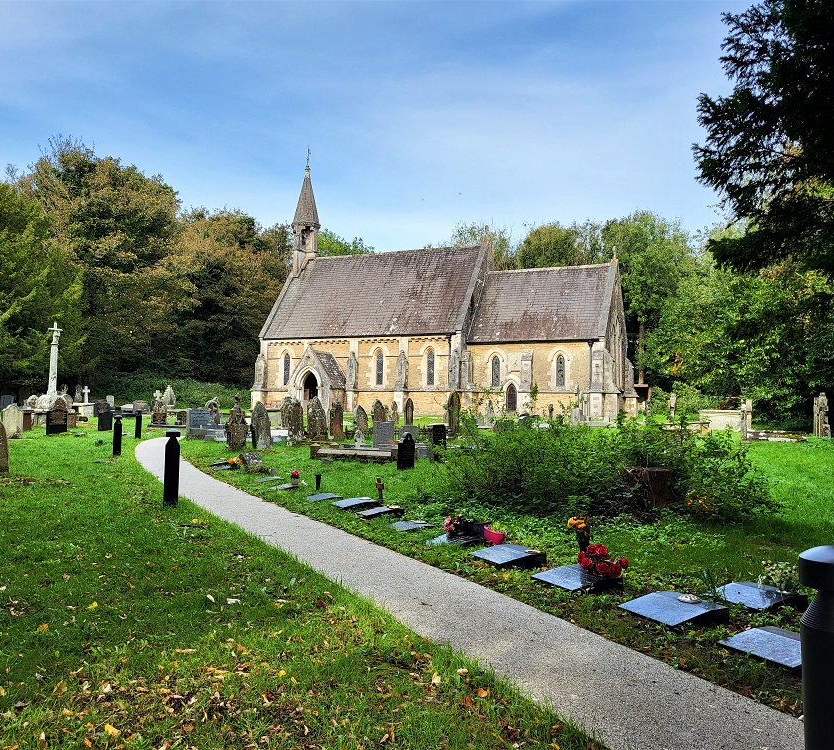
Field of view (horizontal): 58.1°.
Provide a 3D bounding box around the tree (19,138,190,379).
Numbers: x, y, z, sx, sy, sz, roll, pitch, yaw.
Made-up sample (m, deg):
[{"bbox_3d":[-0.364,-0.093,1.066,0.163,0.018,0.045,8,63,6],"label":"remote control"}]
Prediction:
[{"bbox_3d":[-24.131,-8.224,58.000,12.500,19.500,12.000,2,-4,-16],"label":"tree"}]

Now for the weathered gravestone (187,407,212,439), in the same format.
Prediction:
[{"bbox_3d":[-8.089,1.789,28.000,0.240,1.200,1.000,-2,-5,38],"label":"weathered gravestone"}]

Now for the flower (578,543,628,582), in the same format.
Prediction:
[{"bbox_3d":[1.440,1.440,5.800,0.390,0.300,0.350,0,-4,10],"label":"flower"}]

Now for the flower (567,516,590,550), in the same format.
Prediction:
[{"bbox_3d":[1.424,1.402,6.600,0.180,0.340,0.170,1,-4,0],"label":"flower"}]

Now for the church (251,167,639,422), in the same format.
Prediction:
[{"bbox_3d":[1.754,-7.311,54.806,26.700,20.614,12.700,-1,-4,23],"label":"church"}]

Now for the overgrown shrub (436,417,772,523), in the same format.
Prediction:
[{"bbox_3d":[2.694,1.283,11.400,4.300,1.350,3.000,1,-4,0],"label":"overgrown shrub"}]

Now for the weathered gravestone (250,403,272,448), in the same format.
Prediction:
[{"bbox_3d":[-4.844,1.589,23.400,0.170,1.420,0.680,-1,-4,32],"label":"weathered gravestone"}]

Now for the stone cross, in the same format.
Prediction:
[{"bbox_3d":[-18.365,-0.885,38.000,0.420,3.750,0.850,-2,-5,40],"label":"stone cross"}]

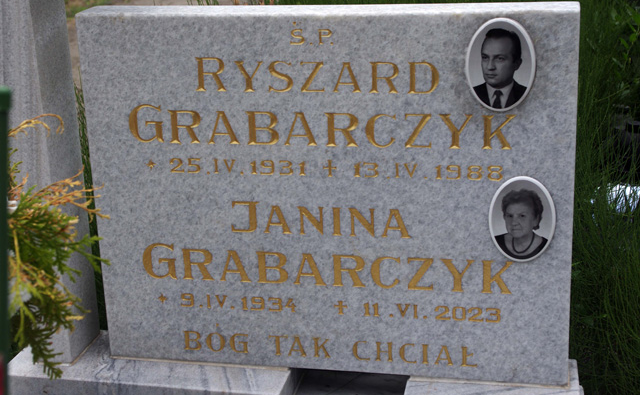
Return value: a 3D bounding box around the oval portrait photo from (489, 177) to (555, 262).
[{"bbox_3d":[0.330,0.037,1.741,0.108,0.147,0.010,2,17,12],"label":"oval portrait photo"}]

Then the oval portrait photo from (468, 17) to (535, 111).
[{"bbox_3d":[0.285,-0.209,1.678,0.109,0.148,0.010,2,17,12],"label":"oval portrait photo"}]

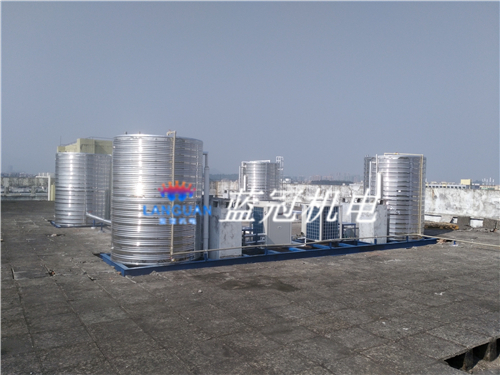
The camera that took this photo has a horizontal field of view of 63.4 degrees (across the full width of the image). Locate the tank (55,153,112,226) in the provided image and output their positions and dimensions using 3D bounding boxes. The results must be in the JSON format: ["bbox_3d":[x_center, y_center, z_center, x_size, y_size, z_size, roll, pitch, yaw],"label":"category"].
[{"bbox_3d":[-5.564,0.056,13.596,1.750,2.310,1.750,1,1,-22],"label":"tank"}]

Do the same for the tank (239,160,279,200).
[{"bbox_3d":[0.450,0.130,18.020,1.780,2.370,1.780,1,1,0],"label":"tank"}]

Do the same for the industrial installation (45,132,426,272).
[{"bbox_3d":[-0.685,0.208,13.140,8.990,2.570,8.830,1,1,-32],"label":"industrial installation"}]

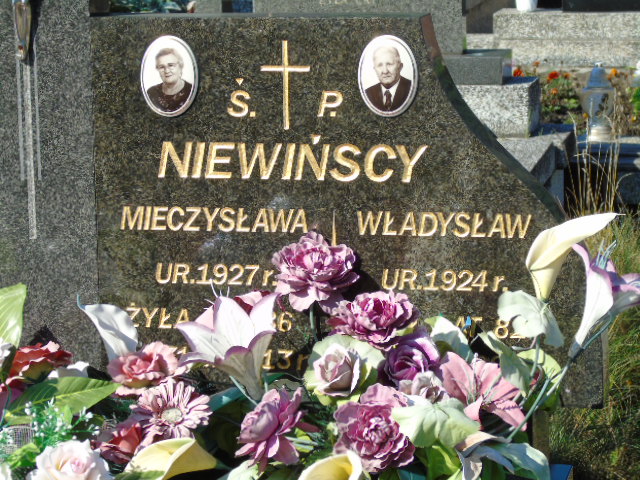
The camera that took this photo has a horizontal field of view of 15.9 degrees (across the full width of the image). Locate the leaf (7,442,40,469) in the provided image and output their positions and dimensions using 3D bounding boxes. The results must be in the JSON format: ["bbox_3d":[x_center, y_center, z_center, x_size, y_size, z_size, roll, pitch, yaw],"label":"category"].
[{"bbox_3d":[-0.421,0.306,3.252,0.050,0.030,0.040,-2,13,0],"label":"leaf"}]

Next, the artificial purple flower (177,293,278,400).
[{"bbox_3d":[-0.134,0.154,3.319,0.130,0.135,0.115,-18,13,0],"label":"artificial purple flower"}]

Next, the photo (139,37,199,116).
[{"bbox_3d":[-0.218,-0.238,3.315,0.088,0.120,0.012,2,9,15],"label":"photo"}]

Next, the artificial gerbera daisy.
[{"bbox_3d":[-0.214,0.247,3.281,0.110,0.108,0.040,-2,-30,-4],"label":"artificial gerbera daisy"}]

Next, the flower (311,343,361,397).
[{"bbox_3d":[0.023,0.179,3.161,0.064,0.070,0.064,1,13,11],"label":"flower"}]

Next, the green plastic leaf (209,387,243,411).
[{"bbox_3d":[-0.136,0.230,3.333,0.065,0.025,0.038,-36,61,-18],"label":"green plastic leaf"}]

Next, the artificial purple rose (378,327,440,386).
[{"bbox_3d":[0.123,0.160,3.149,0.084,0.077,0.078,0,13,6],"label":"artificial purple rose"}]

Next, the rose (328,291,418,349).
[{"bbox_3d":[0.074,0.110,3.174,0.121,0.073,0.100,-2,13,0],"label":"rose"}]

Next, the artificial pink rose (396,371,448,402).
[{"bbox_3d":[0.139,0.202,3.114,0.070,0.050,0.060,-3,13,-6],"label":"artificial pink rose"}]

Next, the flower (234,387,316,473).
[{"bbox_3d":[-0.063,0.269,3.249,0.103,0.110,0.078,10,-5,43],"label":"flower"}]

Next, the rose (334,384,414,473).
[{"bbox_3d":[0.076,0.263,3.204,0.112,0.120,0.080,-2,-12,-3],"label":"rose"}]

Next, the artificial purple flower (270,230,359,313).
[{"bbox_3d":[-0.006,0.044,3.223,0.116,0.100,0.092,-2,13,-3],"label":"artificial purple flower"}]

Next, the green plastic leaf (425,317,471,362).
[{"bbox_3d":[0.184,0.143,3.292,0.062,0.068,0.035,2,-11,12],"label":"green plastic leaf"}]

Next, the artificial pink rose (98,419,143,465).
[{"bbox_3d":[-0.280,0.284,3.236,0.064,0.062,0.063,-4,13,-9],"label":"artificial pink rose"}]

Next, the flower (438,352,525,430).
[{"bbox_3d":[0.226,0.213,3.221,0.120,0.108,0.080,-1,-24,-1],"label":"flower"}]

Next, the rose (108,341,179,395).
[{"bbox_3d":[-0.251,0.182,3.266,0.095,0.067,0.083,-3,13,-6],"label":"rose"}]

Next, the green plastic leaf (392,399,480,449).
[{"bbox_3d":[0.157,0.247,3.088,0.115,0.055,0.080,-3,13,-6],"label":"green plastic leaf"}]

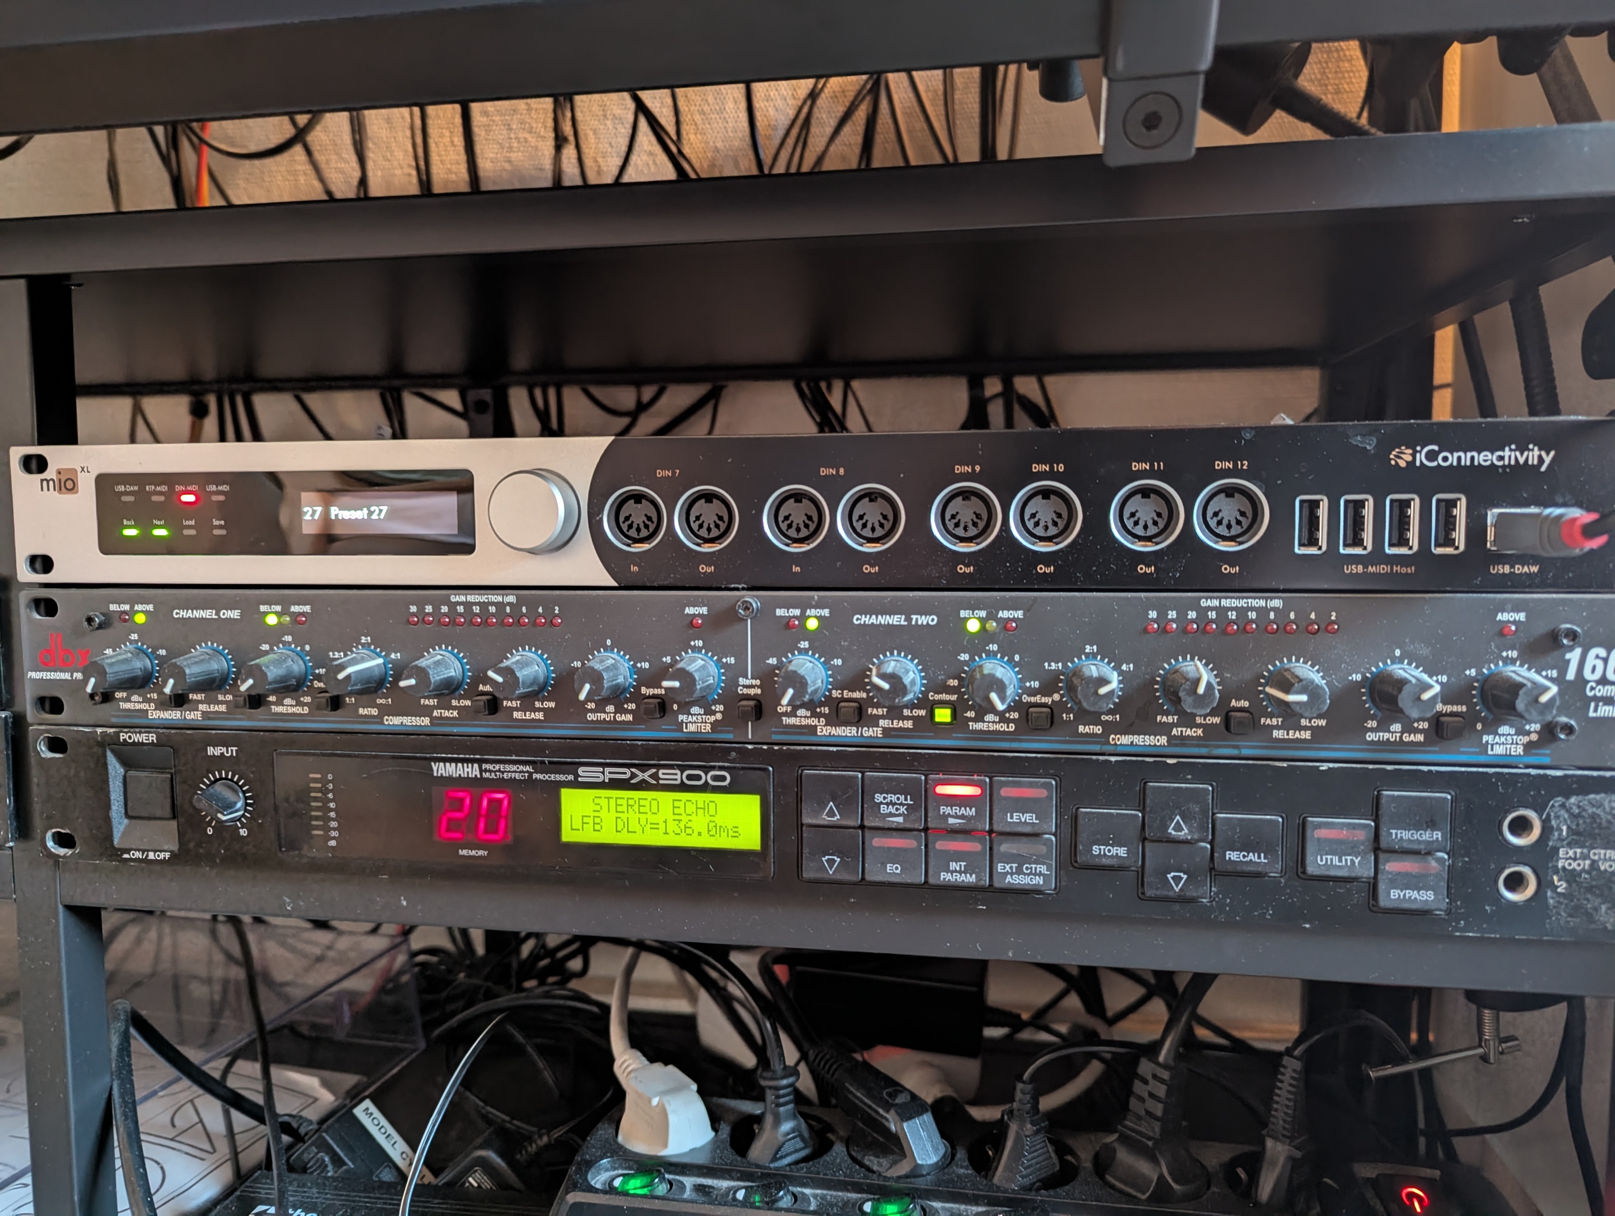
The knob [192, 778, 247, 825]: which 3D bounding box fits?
[{"bbox_3d":[-0.186,0.062,0.351,0.015,0.015,0.009,0,5,10],"label":"knob"}]

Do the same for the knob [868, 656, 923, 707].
[{"bbox_3d":[0.024,0.021,0.308,0.013,0.013,0.016,0,5,10],"label":"knob"}]

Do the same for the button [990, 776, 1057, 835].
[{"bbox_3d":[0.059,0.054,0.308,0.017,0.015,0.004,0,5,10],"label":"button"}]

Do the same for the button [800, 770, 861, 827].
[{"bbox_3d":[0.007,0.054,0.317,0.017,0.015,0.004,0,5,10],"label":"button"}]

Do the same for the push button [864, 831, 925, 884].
[{"bbox_3d":[0.025,0.071,0.321,0.017,0.015,0.005,0,5,10],"label":"push button"}]

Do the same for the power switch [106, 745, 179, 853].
[{"bbox_3d":[-0.210,0.060,0.357,0.023,0.033,0.006,0,5,10],"label":"power switch"}]

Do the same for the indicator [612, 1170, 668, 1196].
[{"bbox_3d":[-0.059,0.204,0.397,0.018,0.006,0.011,0,5,10],"label":"indicator"}]

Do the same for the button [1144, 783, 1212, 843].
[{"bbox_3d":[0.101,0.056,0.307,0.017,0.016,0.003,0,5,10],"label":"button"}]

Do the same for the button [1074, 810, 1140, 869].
[{"bbox_3d":[0.083,0.063,0.311,0.017,0.016,0.005,0,5,10],"label":"button"}]

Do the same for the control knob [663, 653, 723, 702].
[{"bbox_3d":[-0.034,0.021,0.319,0.014,0.014,0.015,0,5,10],"label":"control knob"}]

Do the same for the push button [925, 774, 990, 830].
[{"bbox_3d":[0.042,0.054,0.313,0.017,0.015,0.003,0,5,10],"label":"push button"}]

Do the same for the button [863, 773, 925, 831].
[{"bbox_3d":[0.025,0.054,0.316,0.017,0.015,0.003,0,5,10],"label":"button"}]

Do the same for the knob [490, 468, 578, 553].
[{"bbox_3d":[-0.079,-0.028,0.325,0.025,0.025,0.010,0,5,10],"label":"knob"}]

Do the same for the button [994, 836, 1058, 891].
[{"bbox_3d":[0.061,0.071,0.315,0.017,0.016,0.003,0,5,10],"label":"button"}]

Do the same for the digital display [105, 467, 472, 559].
[{"bbox_3d":[-0.161,-0.029,0.345,0.127,0.026,0.004,0,5,10],"label":"digital display"}]

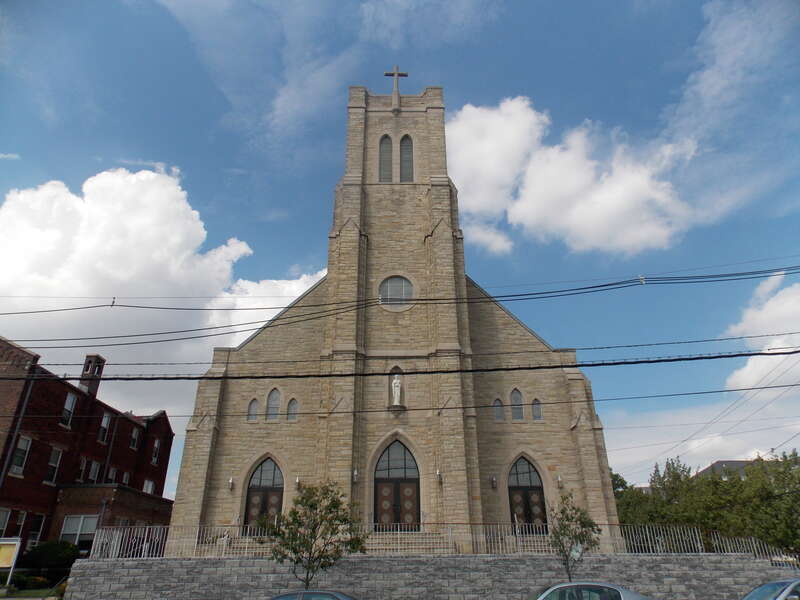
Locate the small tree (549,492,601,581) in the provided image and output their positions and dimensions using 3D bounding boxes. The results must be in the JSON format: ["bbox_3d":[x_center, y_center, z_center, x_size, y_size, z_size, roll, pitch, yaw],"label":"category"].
[{"bbox_3d":[4.843,7.033,14.357,1.450,3.530,1.450,0,-26,0],"label":"small tree"}]

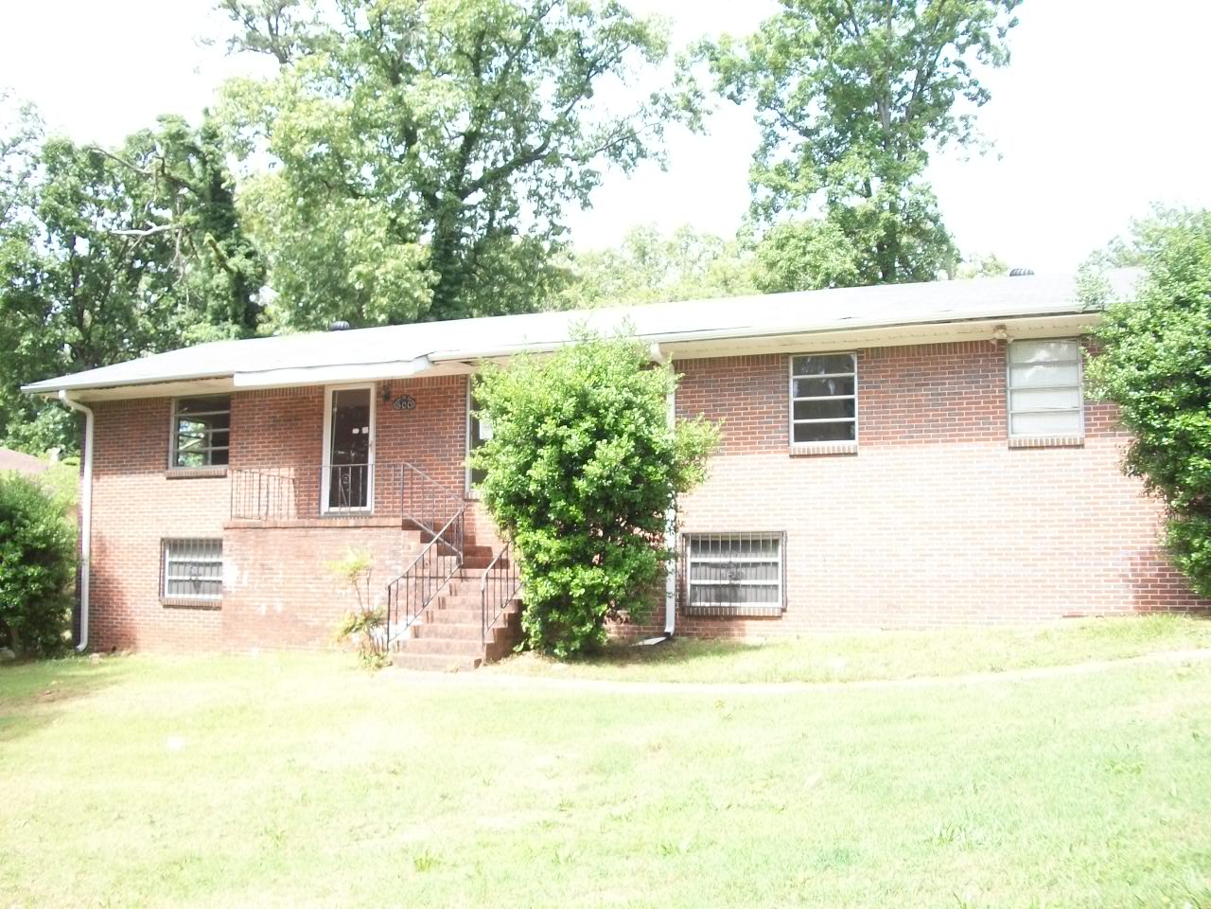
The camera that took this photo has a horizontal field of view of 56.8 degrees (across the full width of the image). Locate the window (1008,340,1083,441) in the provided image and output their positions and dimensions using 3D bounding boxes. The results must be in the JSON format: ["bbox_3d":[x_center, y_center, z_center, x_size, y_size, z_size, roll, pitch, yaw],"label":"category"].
[{"bbox_3d":[5.544,-0.831,14.123,0.888,1.238,0.120,-2,-5,22],"label":"window"}]

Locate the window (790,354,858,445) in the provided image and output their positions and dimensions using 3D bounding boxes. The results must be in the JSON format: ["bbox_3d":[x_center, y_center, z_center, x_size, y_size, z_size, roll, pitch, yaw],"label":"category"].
[{"bbox_3d":[2.958,-0.747,15.147,0.894,1.244,0.120,-2,-5,22],"label":"window"}]

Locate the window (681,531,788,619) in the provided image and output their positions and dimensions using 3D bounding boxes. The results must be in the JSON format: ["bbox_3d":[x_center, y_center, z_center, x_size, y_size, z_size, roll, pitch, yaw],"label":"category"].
[{"bbox_3d":[1.761,1.645,15.315,1.431,1.151,0.200,-2,-5,22],"label":"window"}]

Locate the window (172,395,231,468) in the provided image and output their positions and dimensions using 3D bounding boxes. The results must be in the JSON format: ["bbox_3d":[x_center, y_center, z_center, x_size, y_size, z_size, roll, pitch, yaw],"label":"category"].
[{"bbox_3d":[-6.886,-0.368,19.043,1.275,1.255,0.120,-2,-5,22],"label":"window"}]

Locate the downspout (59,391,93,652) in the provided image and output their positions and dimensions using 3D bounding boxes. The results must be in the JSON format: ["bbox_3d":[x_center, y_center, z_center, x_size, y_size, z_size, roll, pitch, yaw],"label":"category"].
[{"bbox_3d":[-9.266,1.164,19.409,0.100,4.503,0.680,-2,-5,22],"label":"downspout"}]

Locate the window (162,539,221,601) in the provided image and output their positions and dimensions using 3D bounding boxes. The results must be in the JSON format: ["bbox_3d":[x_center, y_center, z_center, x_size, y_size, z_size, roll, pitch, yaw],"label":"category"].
[{"bbox_3d":[-6.872,1.946,18.738,1.430,1.056,0.190,-2,-5,22],"label":"window"}]

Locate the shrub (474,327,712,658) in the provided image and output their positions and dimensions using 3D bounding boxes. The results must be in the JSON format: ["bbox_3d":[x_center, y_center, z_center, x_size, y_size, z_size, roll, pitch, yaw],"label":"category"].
[{"bbox_3d":[-0.139,0.501,14.485,2.850,4.030,2.500,-2,-5,22],"label":"shrub"}]

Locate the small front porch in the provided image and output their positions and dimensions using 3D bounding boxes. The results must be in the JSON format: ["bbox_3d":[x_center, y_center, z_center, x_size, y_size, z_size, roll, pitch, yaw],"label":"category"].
[{"bbox_3d":[-3.353,1.440,15.714,5.350,2.740,3.150,-2,-5,22],"label":"small front porch"}]

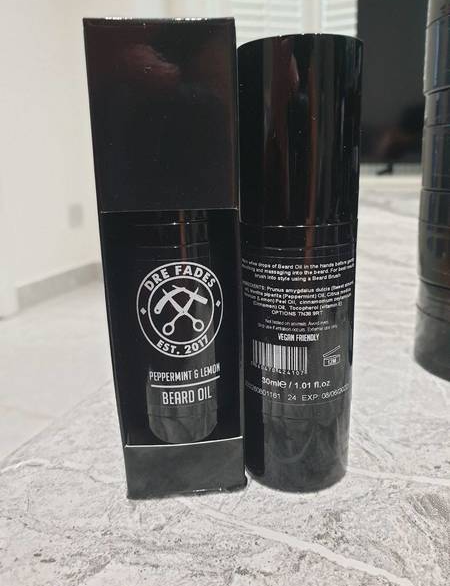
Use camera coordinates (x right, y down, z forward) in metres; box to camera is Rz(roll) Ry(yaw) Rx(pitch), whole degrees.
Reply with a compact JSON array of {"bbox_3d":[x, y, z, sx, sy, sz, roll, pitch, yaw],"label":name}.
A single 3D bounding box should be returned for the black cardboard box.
[{"bbox_3d":[-0.015,-0.006,0.140,0.036,0.130,0.036,-3,13,-3],"label":"black cardboard box"}]

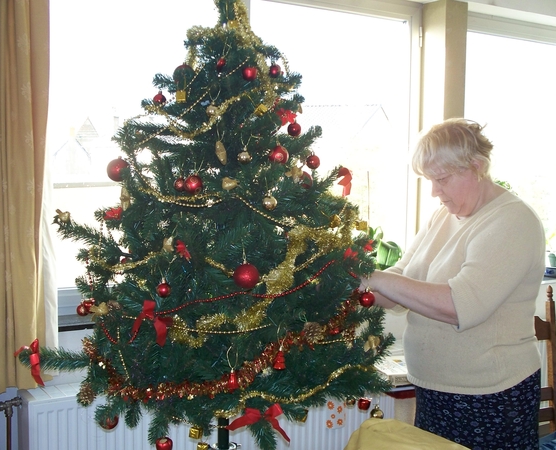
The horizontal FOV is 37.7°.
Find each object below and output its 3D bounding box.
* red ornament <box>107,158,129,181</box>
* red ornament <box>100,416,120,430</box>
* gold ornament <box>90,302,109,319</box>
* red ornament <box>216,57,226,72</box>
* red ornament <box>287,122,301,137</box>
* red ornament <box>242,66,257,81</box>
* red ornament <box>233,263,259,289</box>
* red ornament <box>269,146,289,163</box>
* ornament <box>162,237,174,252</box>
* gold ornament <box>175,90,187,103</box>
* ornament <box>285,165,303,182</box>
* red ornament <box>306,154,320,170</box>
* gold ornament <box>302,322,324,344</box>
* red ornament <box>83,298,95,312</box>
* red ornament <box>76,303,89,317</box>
[{"bbox_3d":[-0.416,-0.142,2.120,0.060,0.062,0.060,1,4,0],"label":"red ornament"},{"bbox_3d":[-0.449,0.517,2.170,0.054,0.058,0.054,1,4,0],"label":"red ornament"},{"bbox_3d":[-0.456,0.218,2.080,0.047,0.042,0.028,1,4,11],"label":"gold ornament"},{"bbox_3d":[-0.142,-0.404,2.050,0.021,0.039,0.021,1,5,0],"label":"red ornament"},{"bbox_3d":[0.037,-0.230,1.960,0.033,0.034,0.033,1,4,0],"label":"red ornament"},{"bbox_3d":[-0.075,-0.400,2.150,0.037,0.038,0.037,1,4,0],"label":"red ornament"},{"bbox_3d":[-0.076,0.117,1.895,0.060,0.062,0.060,1,5,0],"label":"red ornament"},{"bbox_3d":[0.001,-0.173,1.990,0.049,0.051,0.049,1,5,0],"label":"red ornament"},{"bbox_3d":[-0.255,0.045,1.900,0.028,0.038,0.026,1,4,11],"label":"ornament"},{"bbox_3d":[-0.259,-0.342,2.170,0.027,0.029,0.026,1,4,-7],"label":"gold ornament"},{"bbox_3d":[0.041,-0.130,2.070,0.046,0.044,0.022,0,5,-9],"label":"ornament"},{"bbox_3d":[0.090,-0.159,2.070,0.035,0.039,0.035,1,5,2],"label":"red ornament"},{"bbox_3d":[0.084,0.257,1.930,0.047,0.050,0.046,1,5,0],"label":"gold ornament"},{"bbox_3d":[-0.533,0.229,2.300,0.034,0.039,0.034,1,4,0],"label":"red ornament"},{"bbox_3d":[-0.508,0.222,2.120,0.031,0.034,0.031,1,4,0],"label":"red ornament"}]

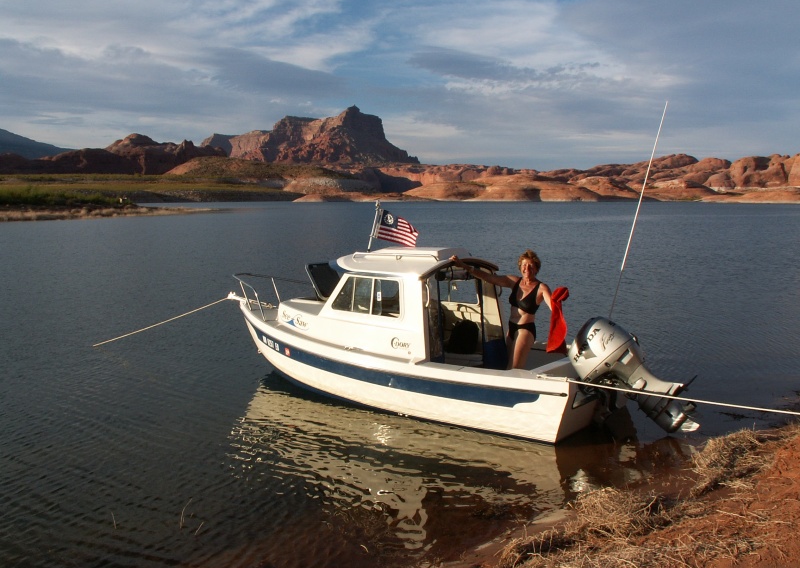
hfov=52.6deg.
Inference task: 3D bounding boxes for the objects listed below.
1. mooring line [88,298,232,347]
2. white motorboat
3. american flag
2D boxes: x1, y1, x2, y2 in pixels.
[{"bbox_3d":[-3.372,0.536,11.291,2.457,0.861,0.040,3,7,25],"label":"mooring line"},{"bbox_3d":[0.179,0.471,8.894,6.130,1.750,2.000,5,8,37],"label":"white motorboat"},{"bbox_3d":[-0.022,-0.622,9.062,0.460,0.330,0.090,15,9,10],"label":"american flag"}]

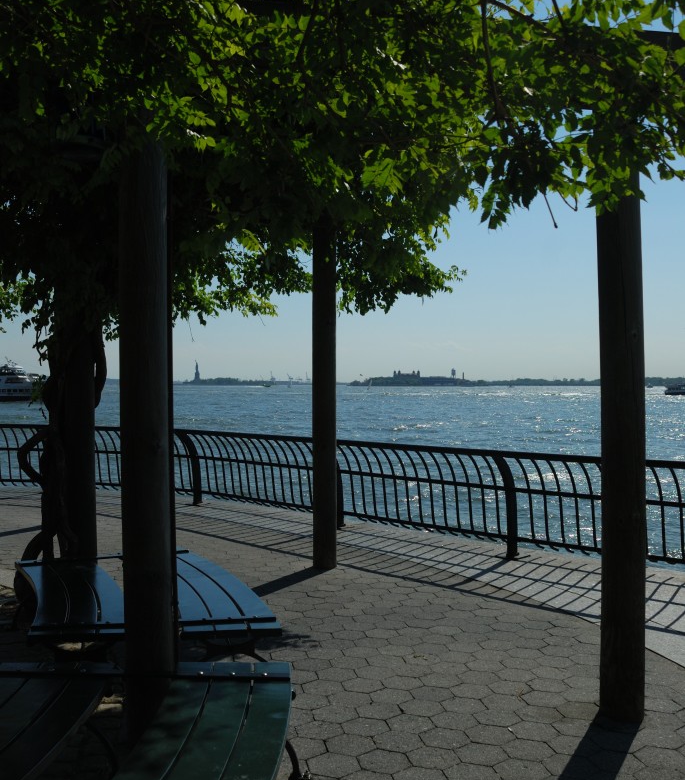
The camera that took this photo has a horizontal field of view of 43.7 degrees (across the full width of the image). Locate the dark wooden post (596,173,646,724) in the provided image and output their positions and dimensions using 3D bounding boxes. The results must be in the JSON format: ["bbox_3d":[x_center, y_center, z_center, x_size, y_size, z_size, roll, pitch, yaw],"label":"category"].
[{"bbox_3d":[1.326,0.060,4.031,0.205,2.950,0.205,0,0,0],"label":"dark wooden post"}]

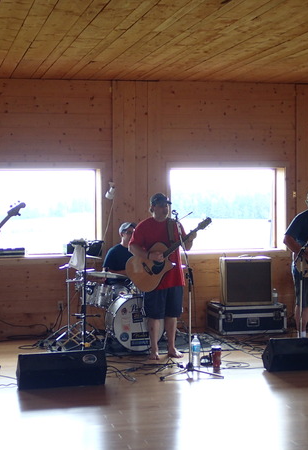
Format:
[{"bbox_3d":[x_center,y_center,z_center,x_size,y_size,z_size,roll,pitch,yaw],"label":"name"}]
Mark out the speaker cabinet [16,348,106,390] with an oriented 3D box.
[{"bbox_3d":[-0.844,1.273,7.636,0.770,0.300,0.400,-1,2,-13],"label":"speaker cabinet"}]

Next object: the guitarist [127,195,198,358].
[{"bbox_3d":[0.077,0.508,8.779,0.600,1.710,0.500,-2,2,-20],"label":"guitarist"}]

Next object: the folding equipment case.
[{"bbox_3d":[1.157,1.132,10.424,0.810,0.320,0.480,-1,2,-12],"label":"folding equipment case"}]

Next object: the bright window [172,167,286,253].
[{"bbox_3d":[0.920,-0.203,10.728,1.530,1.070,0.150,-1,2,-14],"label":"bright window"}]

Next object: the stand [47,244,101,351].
[{"bbox_3d":[-0.825,0.763,8.977,0.520,1.200,0.480,0,2,0],"label":"stand"}]

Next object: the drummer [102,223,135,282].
[{"bbox_3d":[-0.225,0.662,9.654,0.600,1.340,0.750,-1,2,-22],"label":"drummer"}]

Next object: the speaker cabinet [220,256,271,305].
[{"bbox_3d":[1.108,0.671,10.376,0.590,0.580,0.270,-1,2,-14],"label":"speaker cabinet"}]

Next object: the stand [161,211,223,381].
[{"bbox_3d":[0.340,0.630,8.034,0.580,1.520,0.600,-1,2,0],"label":"stand"}]

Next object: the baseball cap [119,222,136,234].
[{"bbox_3d":[-0.281,0.040,9.750,0.270,0.140,0.180,1,3,40],"label":"baseball cap"}]

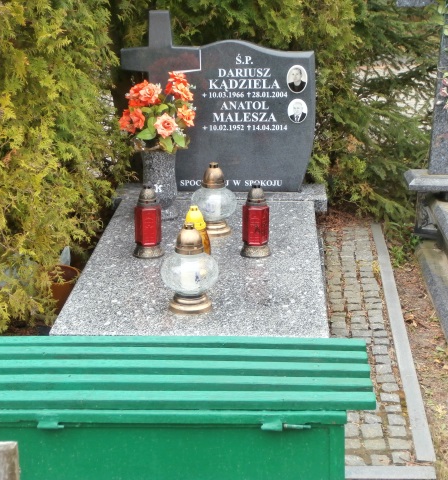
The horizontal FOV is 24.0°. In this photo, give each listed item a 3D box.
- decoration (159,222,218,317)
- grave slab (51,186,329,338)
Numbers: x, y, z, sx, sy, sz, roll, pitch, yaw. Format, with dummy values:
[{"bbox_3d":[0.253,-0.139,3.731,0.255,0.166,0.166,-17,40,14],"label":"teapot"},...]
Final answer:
[{"bbox_3d":[-0.103,0.083,3.414,0.190,0.286,0.190,1,18,3],"label":"decoration"},{"bbox_3d":[-0.063,0.109,4.053,0.870,0.150,1.705,1,18,3],"label":"grave slab"}]

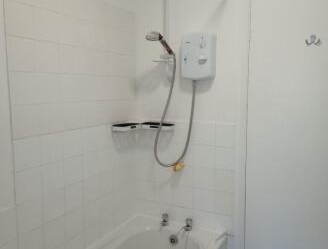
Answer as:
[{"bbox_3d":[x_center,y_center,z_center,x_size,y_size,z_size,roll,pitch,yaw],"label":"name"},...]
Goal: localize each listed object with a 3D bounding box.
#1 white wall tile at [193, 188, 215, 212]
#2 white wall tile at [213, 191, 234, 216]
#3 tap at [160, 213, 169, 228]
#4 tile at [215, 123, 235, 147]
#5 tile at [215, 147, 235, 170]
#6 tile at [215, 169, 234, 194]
[{"bbox_3d":[0.271,0.507,2.375,0.150,0.148,0.010,3,7,27],"label":"white wall tile"},{"bbox_3d":[0.394,0.513,2.313,0.124,0.148,0.010,3,7,27],"label":"white wall tile"},{"bbox_3d":[0.000,0.661,2.425,0.048,0.092,0.075,3,7,27],"label":"tap"},{"bbox_3d":[0.393,0.072,2.266,0.124,0.146,0.010,3,7,27],"label":"tile"},{"bbox_3d":[0.391,0.216,2.283,0.124,0.148,0.010,3,7,27],"label":"tile"},{"bbox_3d":[0.392,0.365,2.298,0.124,0.148,0.010,3,7,27],"label":"tile"}]

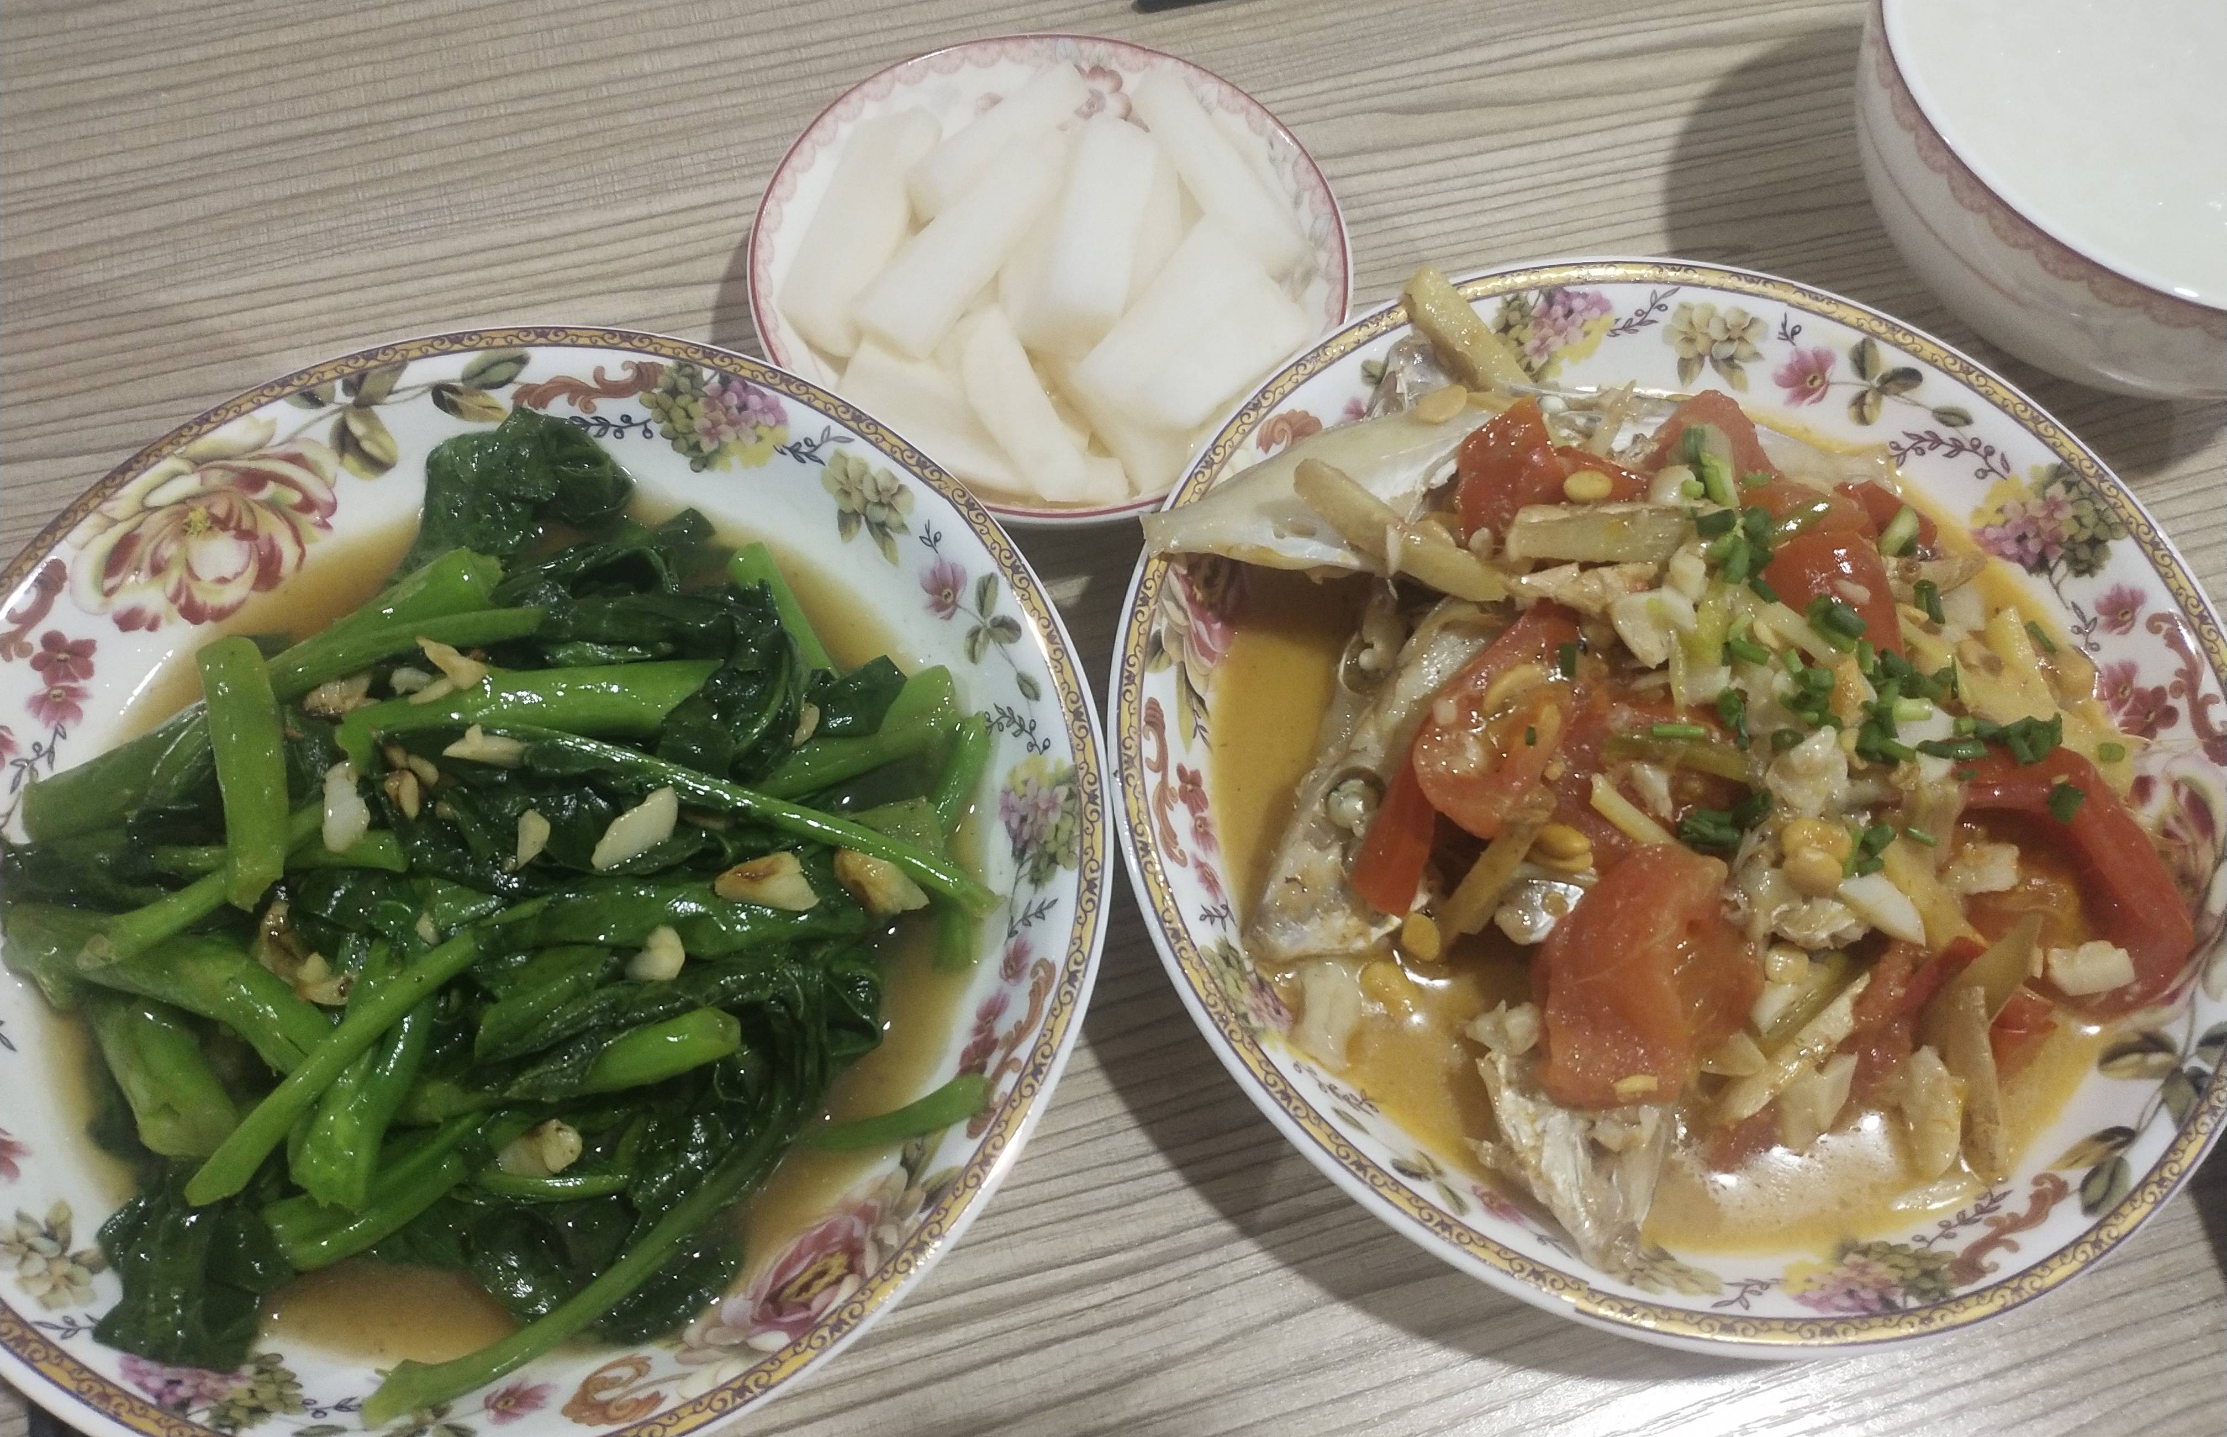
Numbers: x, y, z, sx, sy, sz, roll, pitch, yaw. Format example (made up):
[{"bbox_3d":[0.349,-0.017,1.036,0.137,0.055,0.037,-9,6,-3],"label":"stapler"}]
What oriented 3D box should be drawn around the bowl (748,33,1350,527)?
[{"bbox_3d":[-0.012,-0.080,0.372,0.113,0.027,0.113,0,65,0],"label":"bowl"}]

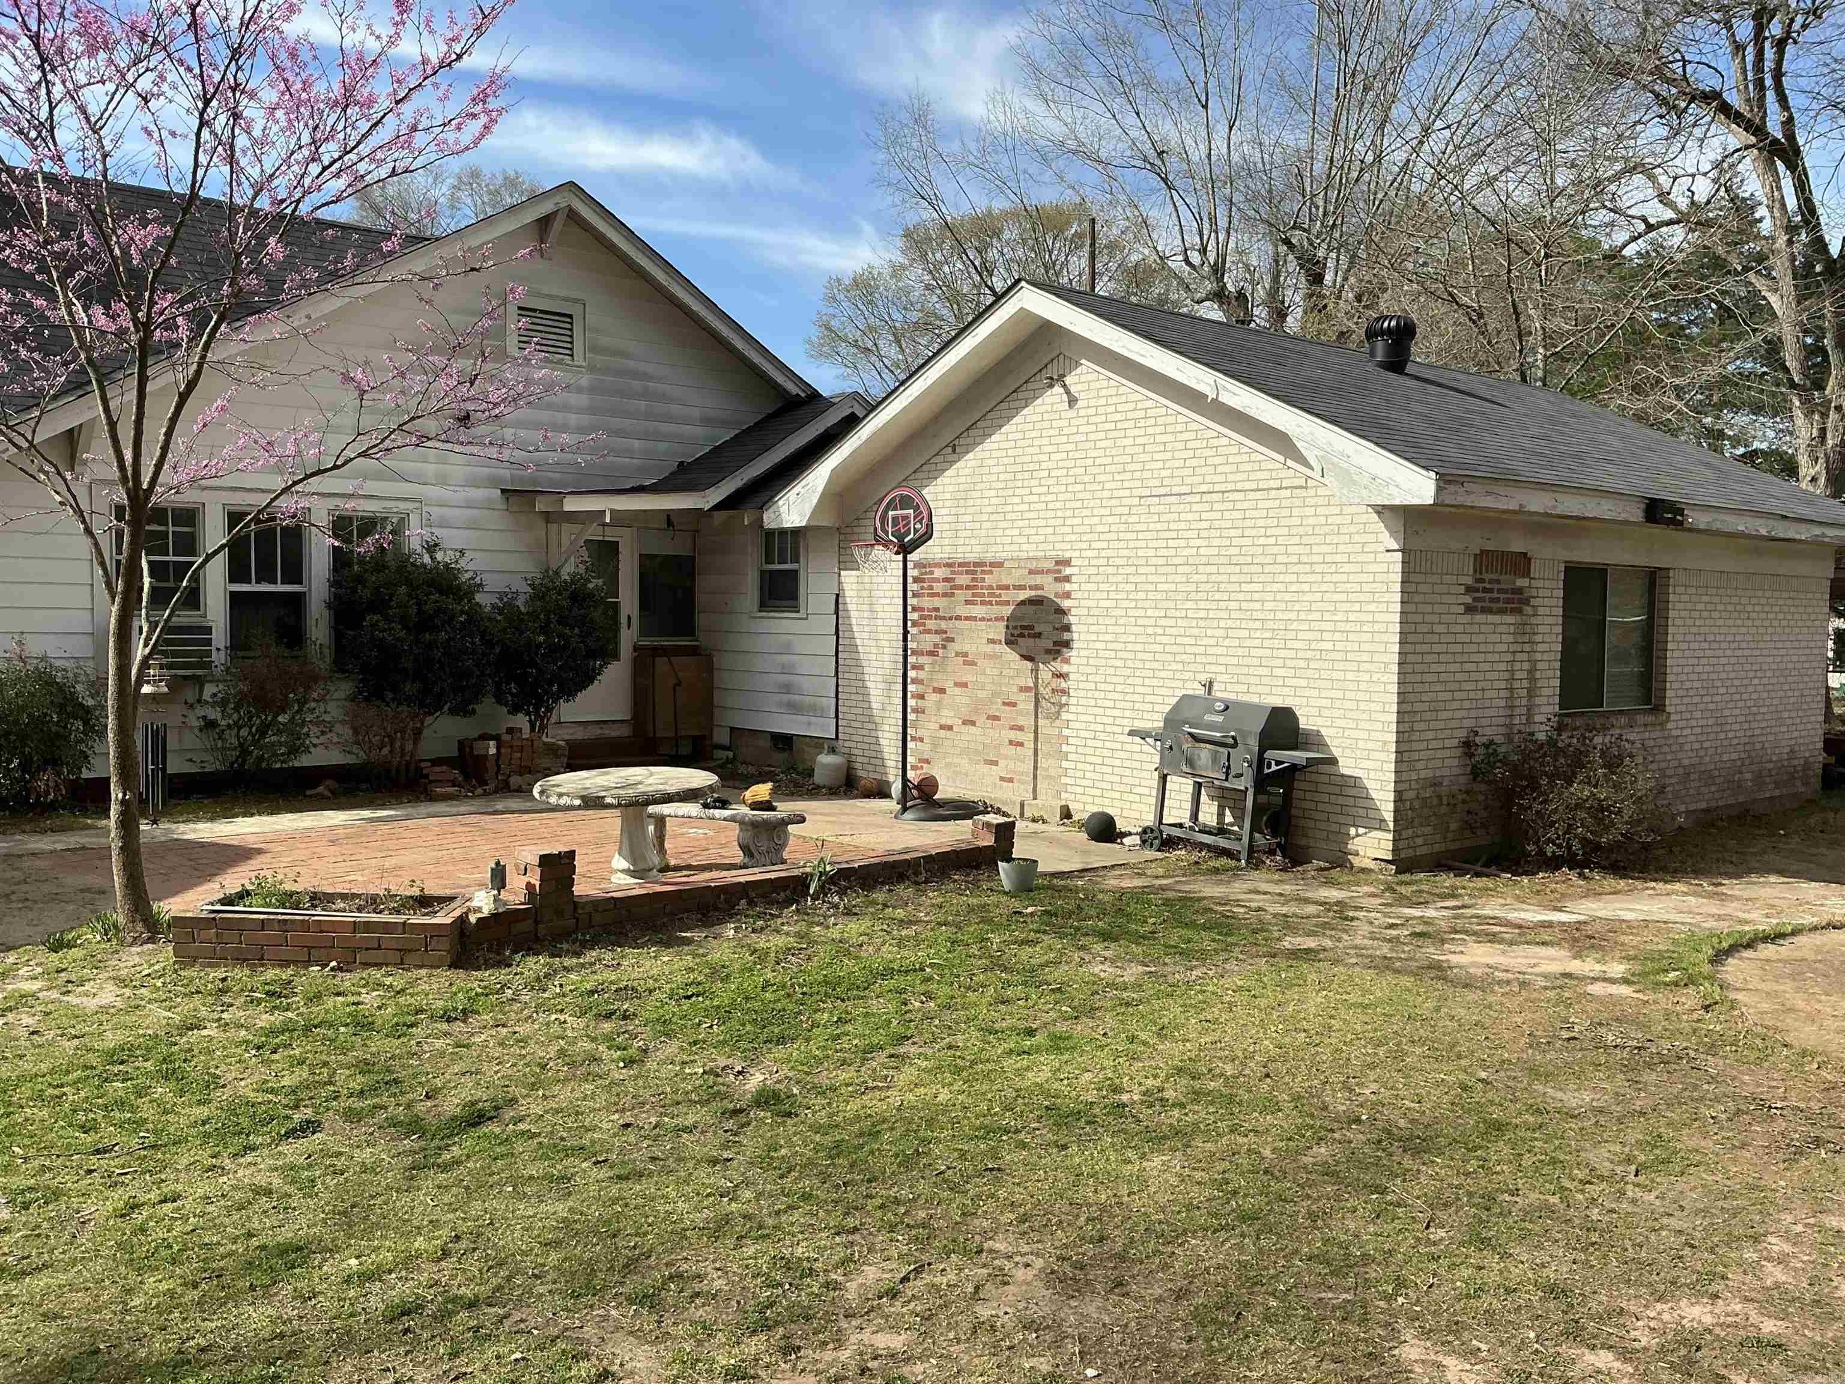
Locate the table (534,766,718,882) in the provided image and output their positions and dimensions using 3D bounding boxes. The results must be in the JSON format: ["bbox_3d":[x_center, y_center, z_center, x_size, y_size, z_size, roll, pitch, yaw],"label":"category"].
[{"bbox_3d":[-1.885,0.890,9.650,1.200,0.650,1.200,0,3,-11],"label":"table"}]

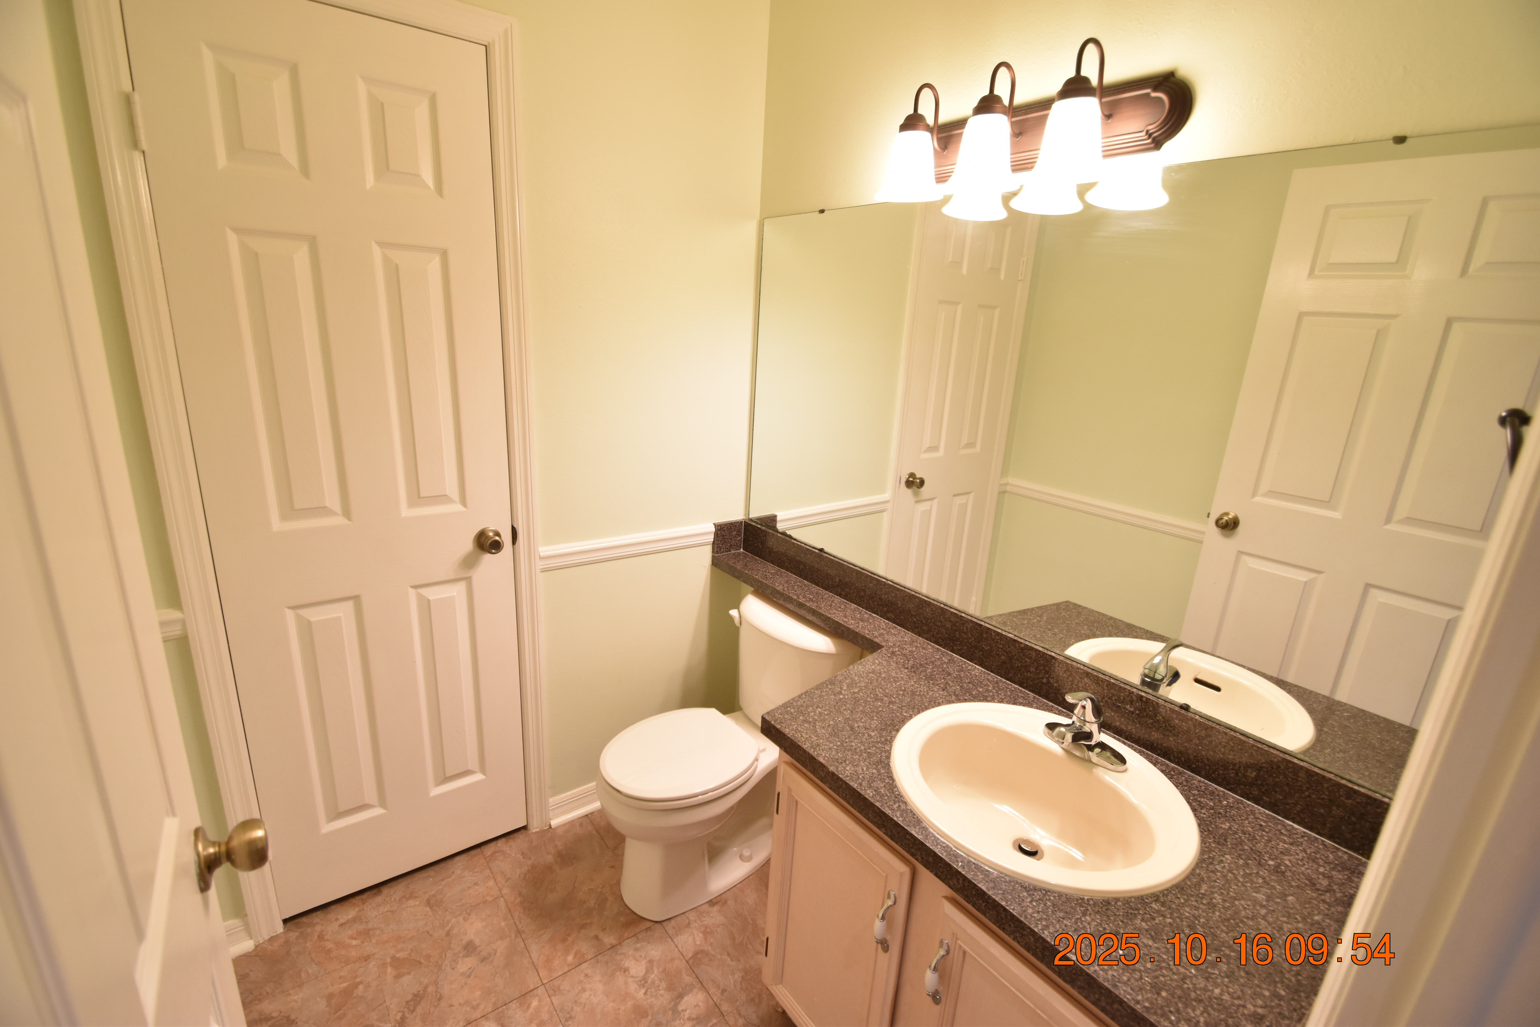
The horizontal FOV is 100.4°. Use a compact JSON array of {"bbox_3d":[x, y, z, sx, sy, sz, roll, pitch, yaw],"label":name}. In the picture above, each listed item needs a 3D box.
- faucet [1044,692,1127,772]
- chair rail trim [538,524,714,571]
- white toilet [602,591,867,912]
[{"bbox_3d":[0.556,0.380,1.153,0.153,0.144,0.156,-9,20,-37],"label":"faucet"},{"bbox_3d":[-0.409,0.100,1.924,0.558,0.067,0.022,-8,19,-37],"label":"chair rail trim"},{"bbox_3d":[-0.148,0.670,1.805,0.690,0.732,0.438,-9,20,-37],"label":"white toilet"}]

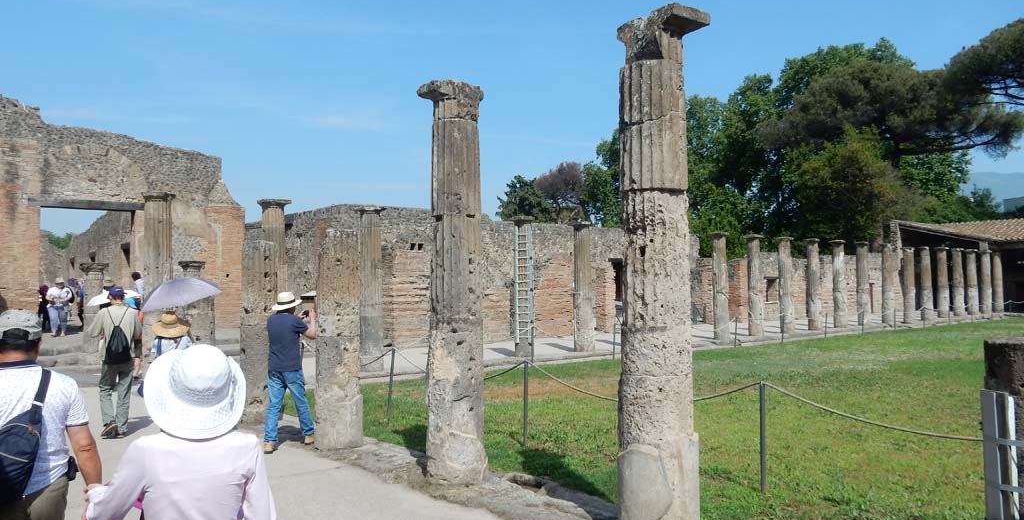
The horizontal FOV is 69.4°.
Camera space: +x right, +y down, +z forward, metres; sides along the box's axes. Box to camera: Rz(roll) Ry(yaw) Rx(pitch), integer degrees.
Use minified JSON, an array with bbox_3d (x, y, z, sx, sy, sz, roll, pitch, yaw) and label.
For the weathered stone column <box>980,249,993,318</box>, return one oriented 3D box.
[{"bbox_3d":[26.224,1.279,40.923,0.560,3.530,0.560,1,-3,-41],"label":"weathered stone column"}]

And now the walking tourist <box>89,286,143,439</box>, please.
[{"bbox_3d":[-4.841,1.237,9.021,0.620,1.790,0.480,1,-3,-32],"label":"walking tourist"}]

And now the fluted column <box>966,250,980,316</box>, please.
[{"bbox_3d":[25.236,1.254,40.500,0.600,3.580,0.600,2,-2,-41],"label":"fluted column"}]

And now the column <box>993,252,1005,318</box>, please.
[{"bbox_3d":[28.237,1.355,42.802,0.550,3.500,0.550,1,-3,-41],"label":"column"}]

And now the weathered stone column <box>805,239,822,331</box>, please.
[{"bbox_3d":[11.816,0.969,29.000,0.600,3.600,0.600,2,-2,-41],"label":"weathered stone column"}]

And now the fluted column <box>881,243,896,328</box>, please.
[{"bbox_3d":[16.533,1.090,32.534,0.560,3.520,0.560,1,-3,-41],"label":"fluted column"}]

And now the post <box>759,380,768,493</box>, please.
[{"bbox_3d":[2.107,1.482,6.200,0.050,0.925,0.050,2,-2,-41],"label":"post"}]

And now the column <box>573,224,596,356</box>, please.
[{"bbox_3d":[1.923,0.719,19.953,0.560,3.500,0.560,0,-2,0],"label":"column"}]

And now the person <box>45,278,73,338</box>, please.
[{"bbox_3d":[-12.408,1.304,20.300,0.640,1.600,0.500,1,-2,-18],"label":"person"}]

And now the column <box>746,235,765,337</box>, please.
[{"bbox_3d":[8.414,0.877,25.545,0.560,3.490,0.560,1,-3,-41],"label":"column"}]

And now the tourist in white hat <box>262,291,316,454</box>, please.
[{"bbox_3d":[-2.407,1.190,8.000,0.540,1.710,0.640,-1,-2,33],"label":"tourist in white hat"}]

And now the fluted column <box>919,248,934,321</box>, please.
[{"bbox_3d":[19.797,1.161,35.330,0.560,3.530,0.560,1,-3,-41],"label":"fluted column"}]

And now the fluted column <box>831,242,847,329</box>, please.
[{"bbox_3d":[13.206,0.985,29.739,0.560,3.500,0.560,1,-3,-41],"label":"fluted column"}]

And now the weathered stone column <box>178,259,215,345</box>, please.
[{"bbox_3d":[-5.010,1.141,11.800,0.520,2.200,0.520,2,-2,-41],"label":"weathered stone column"}]

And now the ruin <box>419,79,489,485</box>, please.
[{"bbox_3d":[-0.485,0.148,6.539,0.560,3.500,0.560,0,-2,0],"label":"ruin"}]

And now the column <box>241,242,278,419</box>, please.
[{"bbox_3d":[-3.387,0.926,9.920,0.510,2.420,0.510,2,-2,-41],"label":"column"}]

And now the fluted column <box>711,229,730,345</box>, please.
[{"bbox_3d":[6.805,0.908,24.144,0.560,3.540,0.560,1,-3,-41],"label":"fluted column"}]

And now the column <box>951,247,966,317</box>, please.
[{"bbox_3d":[23.302,1.242,38.569,0.550,3.500,0.550,1,-3,-41],"label":"column"}]

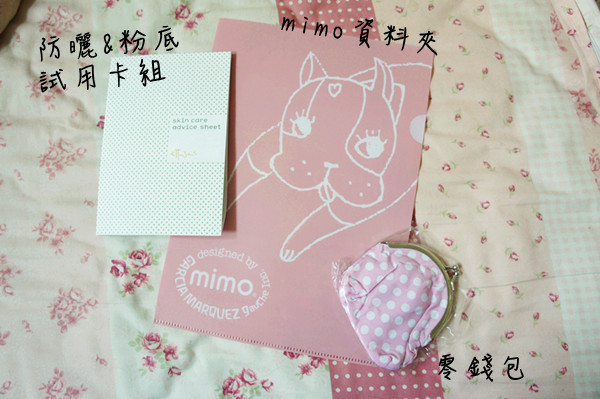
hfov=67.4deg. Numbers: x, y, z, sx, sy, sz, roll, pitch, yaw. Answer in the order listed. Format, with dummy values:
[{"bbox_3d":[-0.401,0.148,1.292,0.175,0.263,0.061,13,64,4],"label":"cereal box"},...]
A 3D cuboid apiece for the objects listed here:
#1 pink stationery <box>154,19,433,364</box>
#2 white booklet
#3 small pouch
[{"bbox_3d":[0.001,-0.019,0.432,0.220,0.003,0.310,9,81,4],"label":"pink stationery"},{"bbox_3d":[-0.130,-0.055,0.440,0.124,0.008,0.181,0,80,6],"label":"white booklet"},{"bbox_3d":[0.095,0.086,0.396,0.110,0.026,0.105,-23,80,-2],"label":"small pouch"}]

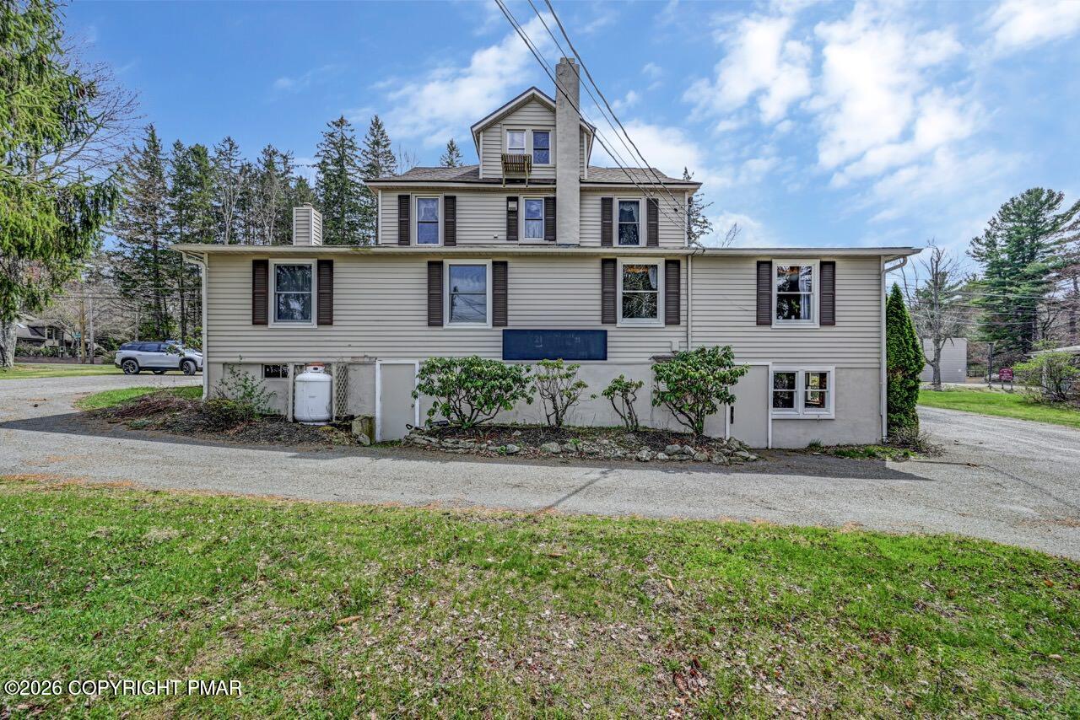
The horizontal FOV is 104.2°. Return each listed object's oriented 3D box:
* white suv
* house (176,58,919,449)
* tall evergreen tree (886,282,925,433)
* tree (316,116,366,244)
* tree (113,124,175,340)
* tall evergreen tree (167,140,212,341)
[{"bbox_3d":[-18.200,-0.140,21.100,4.680,1.690,1.900,0,0,0],"label":"white suv"},{"bbox_3d":[0.160,-3.230,15.000,16.800,10.550,11.000,0,0,0],"label":"house"},{"bbox_3d":[9.250,-0.050,10.900,1.450,3.960,1.450,0,0,0],"label":"tall evergreen tree"},{"bbox_3d":[-19.390,-11.660,41.000,6.000,24.520,6.000,0,0,0],"label":"tree"},{"bbox_3d":[-40.370,-11.910,43.000,6.500,24.620,6.500,0,0,0],"label":"tree"},{"bbox_3d":[-36.060,-11.050,43.000,5.000,22.900,5.000,0,0,0],"label":"tall evergreen tree"}]

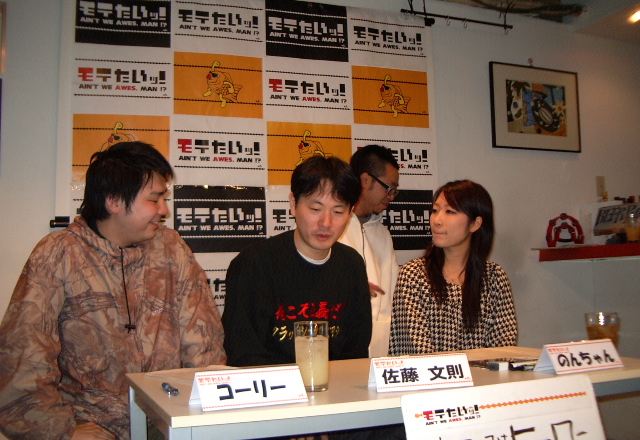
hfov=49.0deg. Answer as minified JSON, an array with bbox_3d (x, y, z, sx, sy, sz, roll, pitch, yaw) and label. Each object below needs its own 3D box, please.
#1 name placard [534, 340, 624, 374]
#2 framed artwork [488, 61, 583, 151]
[{"bbox_3d":[0.615,0.322,1.665,0.208,0.065,0.080,1,-6,-21],"label":"name placard"},{"bbox_3d":[1.126,-0.580,3.667,0.570,0.450,0.025,0,-6,-19],"label":"framed artwork"}]

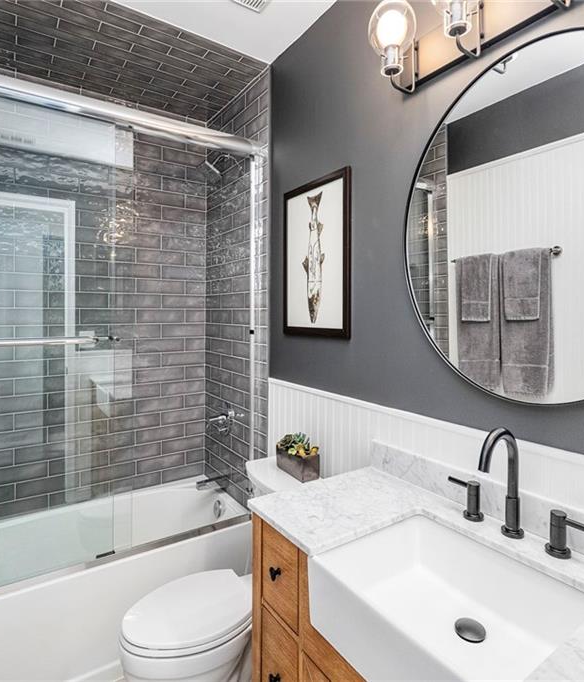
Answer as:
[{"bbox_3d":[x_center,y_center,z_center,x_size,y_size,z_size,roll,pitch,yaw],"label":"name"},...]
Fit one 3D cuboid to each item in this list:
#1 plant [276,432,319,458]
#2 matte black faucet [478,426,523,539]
[{"bbox_3d":[0.025,0.451,1.750,0.088,0.077,0.210,-2,3,-34],"label":"plant"},{"bbox_3d":[0.525,0.360,0.993,0.170,0.276,0.057,-2,3,-34],"label":"matte black faucet"}]

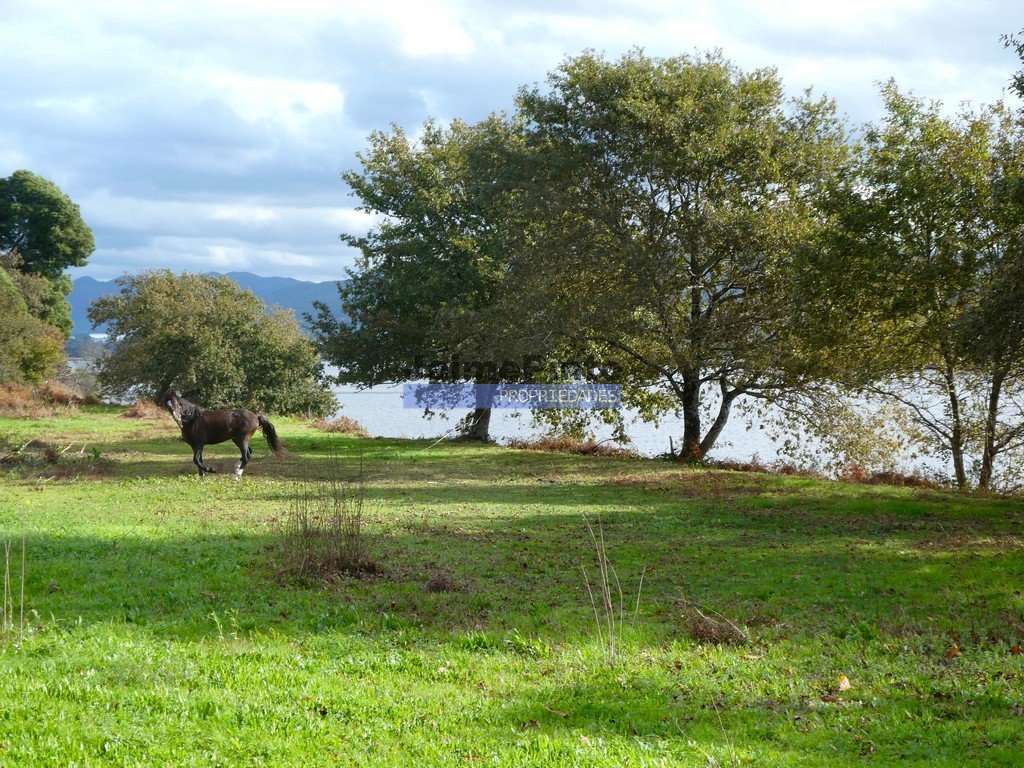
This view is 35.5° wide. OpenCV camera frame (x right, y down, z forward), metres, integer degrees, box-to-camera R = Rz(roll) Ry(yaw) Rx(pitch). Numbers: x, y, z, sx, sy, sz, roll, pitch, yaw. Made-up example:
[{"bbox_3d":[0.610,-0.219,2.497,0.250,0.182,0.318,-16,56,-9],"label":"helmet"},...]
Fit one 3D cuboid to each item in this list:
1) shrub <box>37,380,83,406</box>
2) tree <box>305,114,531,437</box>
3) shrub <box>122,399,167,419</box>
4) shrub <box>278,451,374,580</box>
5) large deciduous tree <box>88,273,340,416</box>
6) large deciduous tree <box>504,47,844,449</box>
[{"bbox_3d":[-18.696,0.393,66.000,1.900,1.070,1.700,0,1,0],"label":"shrub"},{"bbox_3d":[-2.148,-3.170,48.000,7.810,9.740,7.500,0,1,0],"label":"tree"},{"bbox_3d":[-13.078,0.874,57.000,1.640,0.710,1.400,0,1,0],"label":"shrub"},{"bbox_3d":[-1.812,1.274,15.600,0.940,1.250,0.900,0,1,0],"label":"shrub"},{"bbox_3d":[-11.250,-1.521,60.000,9.320,5.480,8.300,0,1,0],"label":"large deciduous tree"},{"bbox_3d":[4.089,-3.162,39.000,8.550,9.960,8.300,0,1,0],"label":"large deciduous tree"}]

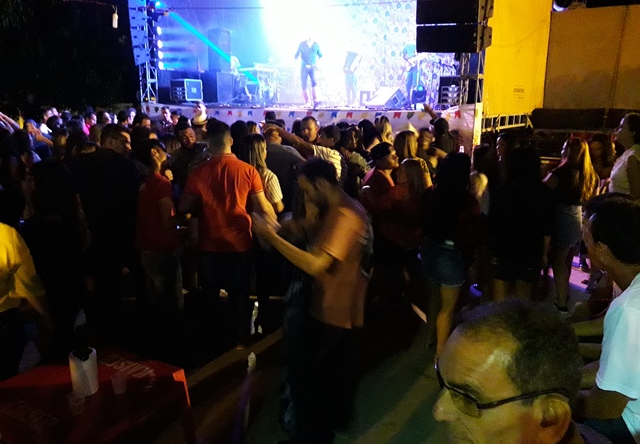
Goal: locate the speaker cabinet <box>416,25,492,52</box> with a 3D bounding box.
[{"bbox_3d":[2.112,-2.869,8.138,0.980,0.370,0.600,9,21,32],"label":"speaker cabinet"}]

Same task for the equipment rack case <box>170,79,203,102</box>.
[{"bbox_3d":[-3.242,-3.213,12.600,0.560,0.530,0.560,9,16,33],"label":"equipment rack case"}]

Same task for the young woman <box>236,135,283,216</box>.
[{"bbox_3d":[-0.460,0.095,4.188,0.450,1.600,0.350,6,15,23],"label":"young woman"}]

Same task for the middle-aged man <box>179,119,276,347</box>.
[{"bbox_3d":[-0.650,0.113,3.832,0.630,1.730,0.440,0,14,-2],"label":"middle-aged man"}]

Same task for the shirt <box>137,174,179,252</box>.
[{"bbox_3d":[-1.252,-0.081,4.000,0.270,0.600,0.390,-13,18,-42],"label":"shirt"}]

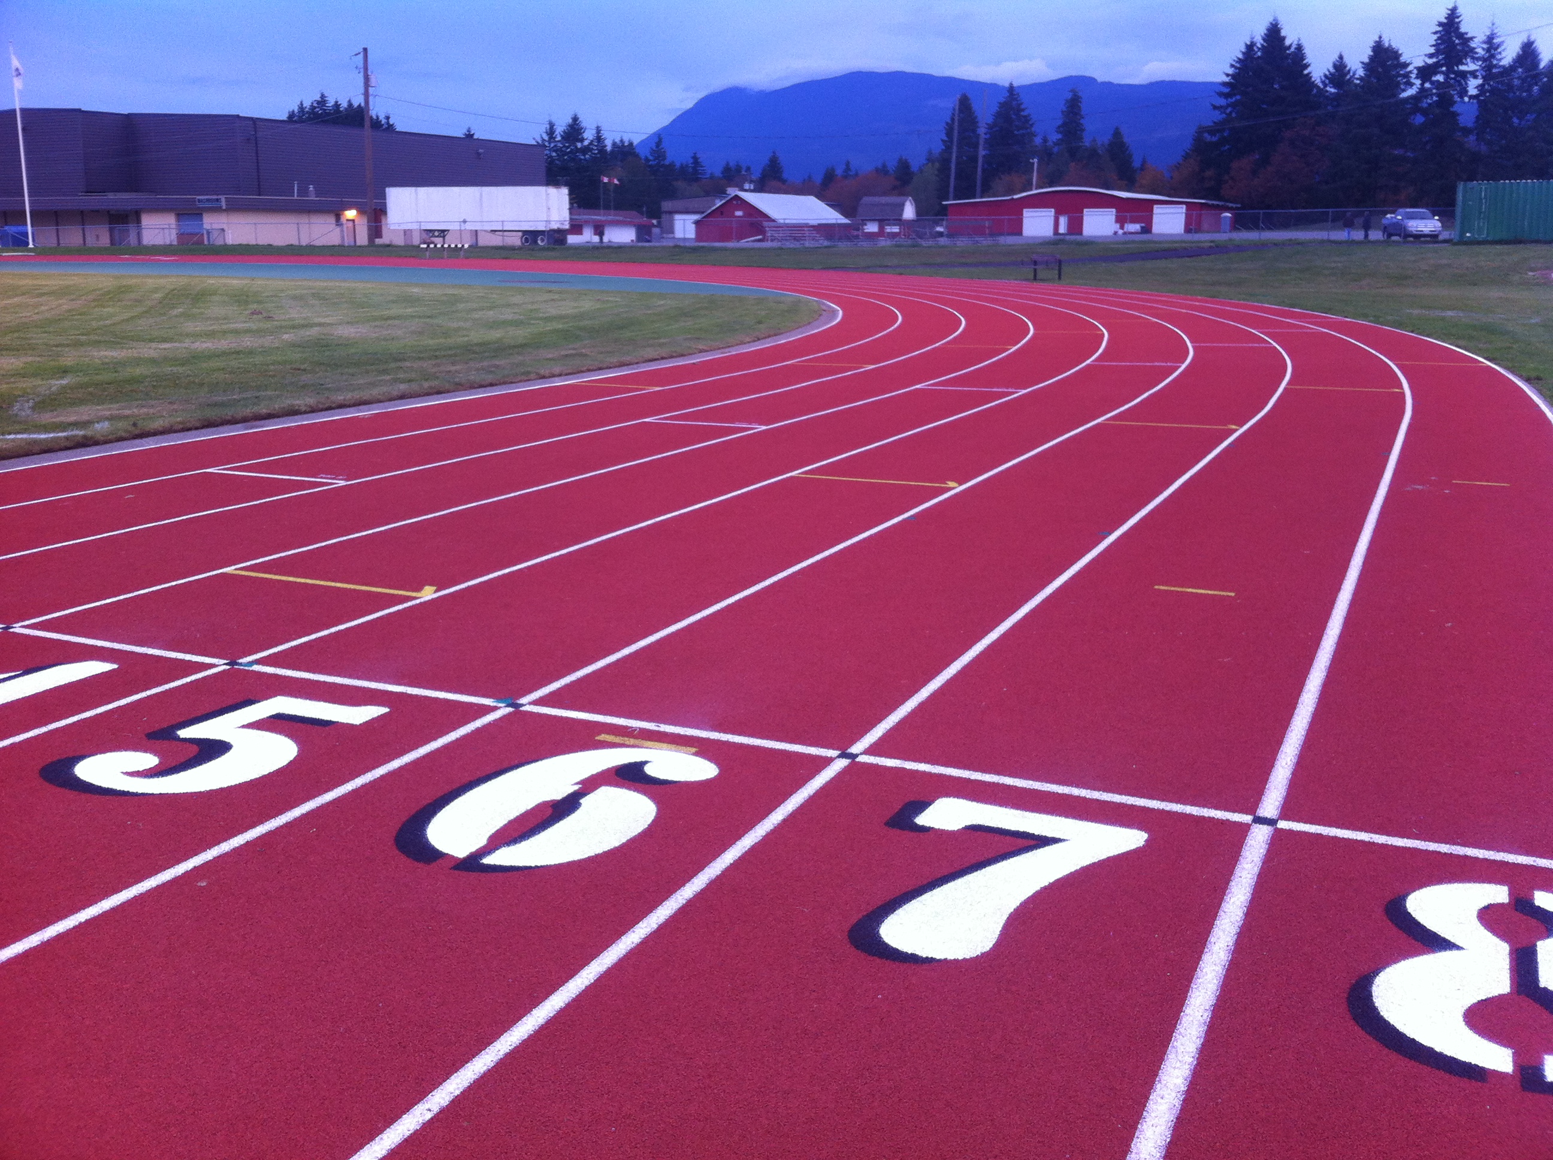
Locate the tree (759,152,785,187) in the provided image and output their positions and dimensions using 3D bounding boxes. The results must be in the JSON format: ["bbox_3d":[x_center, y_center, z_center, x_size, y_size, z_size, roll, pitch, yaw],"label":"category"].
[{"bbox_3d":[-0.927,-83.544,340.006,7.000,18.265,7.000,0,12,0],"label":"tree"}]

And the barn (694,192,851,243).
[{"bbox_3d":[-0.179,-39.336,170.706,9.735,5.077,20.000,5,13,23],"label":"barn"}]

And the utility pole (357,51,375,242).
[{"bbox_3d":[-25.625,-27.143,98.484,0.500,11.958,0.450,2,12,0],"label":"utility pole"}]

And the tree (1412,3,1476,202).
[{"bbox_3d":[75.204,-52.000,177.986,8.300,25.295,8.300,0,12,0],"label":"tree"}]

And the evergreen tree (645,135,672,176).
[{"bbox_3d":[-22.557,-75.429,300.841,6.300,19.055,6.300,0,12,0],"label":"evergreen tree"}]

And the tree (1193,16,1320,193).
[{"bbox_3d":[56.325,-52.510,182.997,14.500,24.111,13.000,0,12,0],"label":"tree"}]

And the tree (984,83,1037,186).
[{"bbox_3d":[33.506,-60.736,227.267,8.200,21.253,8.200,0,12,0],"label":"tree"}]

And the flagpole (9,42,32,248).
[{"bbox_3d":[-45.572,-26.126,94.617,0.450,11.942,0.350,0,12,0],"label":"flagpole"}]

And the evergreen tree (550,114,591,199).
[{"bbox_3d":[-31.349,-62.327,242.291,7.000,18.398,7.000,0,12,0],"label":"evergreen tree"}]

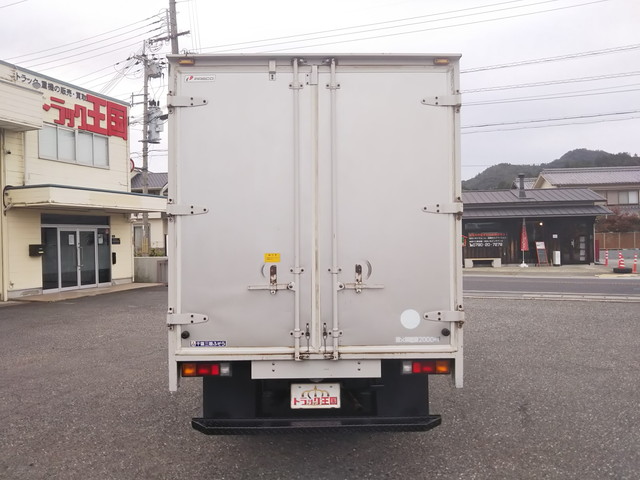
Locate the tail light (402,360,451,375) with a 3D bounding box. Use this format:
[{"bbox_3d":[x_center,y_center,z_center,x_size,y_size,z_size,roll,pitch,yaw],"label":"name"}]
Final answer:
[{"bbox_3d":[0.703,0.841,3.650,0.325,0.092,0.070,0,0,-1],"label":"tail light"}]

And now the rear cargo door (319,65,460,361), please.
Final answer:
[{"bbox_3d":[0.445,-0.219,3.580,0.935,1.880,0.080,0,0,-1],"label":"rear cargo door"}]

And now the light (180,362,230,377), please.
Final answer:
[{"bbox_3d":[-0.743,0.851,3.630,0.325,0.092,0.070,0,0,-1],"label":"light"}]

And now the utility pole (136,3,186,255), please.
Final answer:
[{"bbox_3d":[-7.523,-5.039,26.000,2.200,12.200,1.600,0,1,0],"label":"utility pole"}]

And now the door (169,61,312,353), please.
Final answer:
[{"bbox_3d":[-0.501,-0.212,3.560,0.935,1.880,0.080,0,0,-1],"label":"door"}]

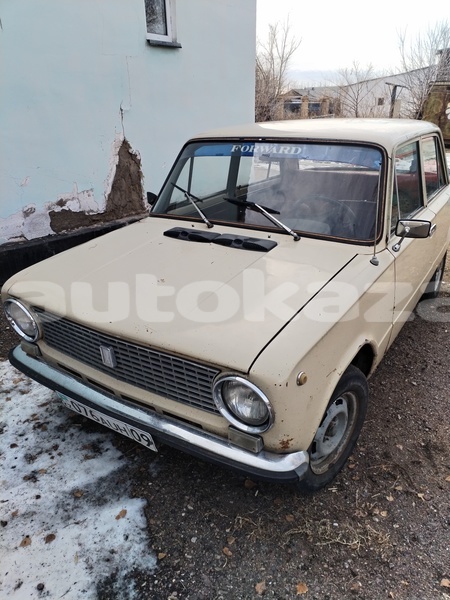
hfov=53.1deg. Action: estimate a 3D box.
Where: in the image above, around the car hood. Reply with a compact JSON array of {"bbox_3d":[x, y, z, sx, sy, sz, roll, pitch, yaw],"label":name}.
[{"bbox_3d":[-0.161,-0.118,2.044,1.240,0.195,1.030,14,27,30],"label":"car hood"}]

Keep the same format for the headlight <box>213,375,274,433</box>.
[{"bbox_3d":[0.067,0.327,1.433,0.213,0.213,0.090,14,30,30],"label":"headlight"}]

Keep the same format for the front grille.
[{"bbox_3d":[-0.418,0.226,1.753,0.955,0.185,0.050,14,27,30],"label":"front grille"}]

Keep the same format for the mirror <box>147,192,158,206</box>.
[{"bbox_3d":[-0.445,-0.635,2.869,0.150,0.110,0.080,20,30,40],"label":"mirror"}]

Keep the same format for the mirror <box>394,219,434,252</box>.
[{"bbox_3d":[0.862,-0.297,2.077,0.160,0.130,0.090,8,24,20],"label":"mirror"}]

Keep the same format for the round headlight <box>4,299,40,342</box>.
[{"bbox_3d":[-0.901,0.089,2.041,0.212,0.212,0.080,14,27,30],"label":"round headlight"}]

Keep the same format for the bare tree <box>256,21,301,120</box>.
[{"bbox_3d":[1.877,-7.929,17.183,2.300,4.575,2.300,2,22,5],"label":"bare tree"}]

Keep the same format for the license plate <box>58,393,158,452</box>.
[{"bbox_3d":[-0.475,0.470,1.773,0.520,0.112,0.012,13,44,31],"label":"license plate"}]

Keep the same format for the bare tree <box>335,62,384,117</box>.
[{"bbox_3d":[5.583,-7.895,18.642,2.100,3.357,2.100,6,23,14],"label":"bare tree"}]

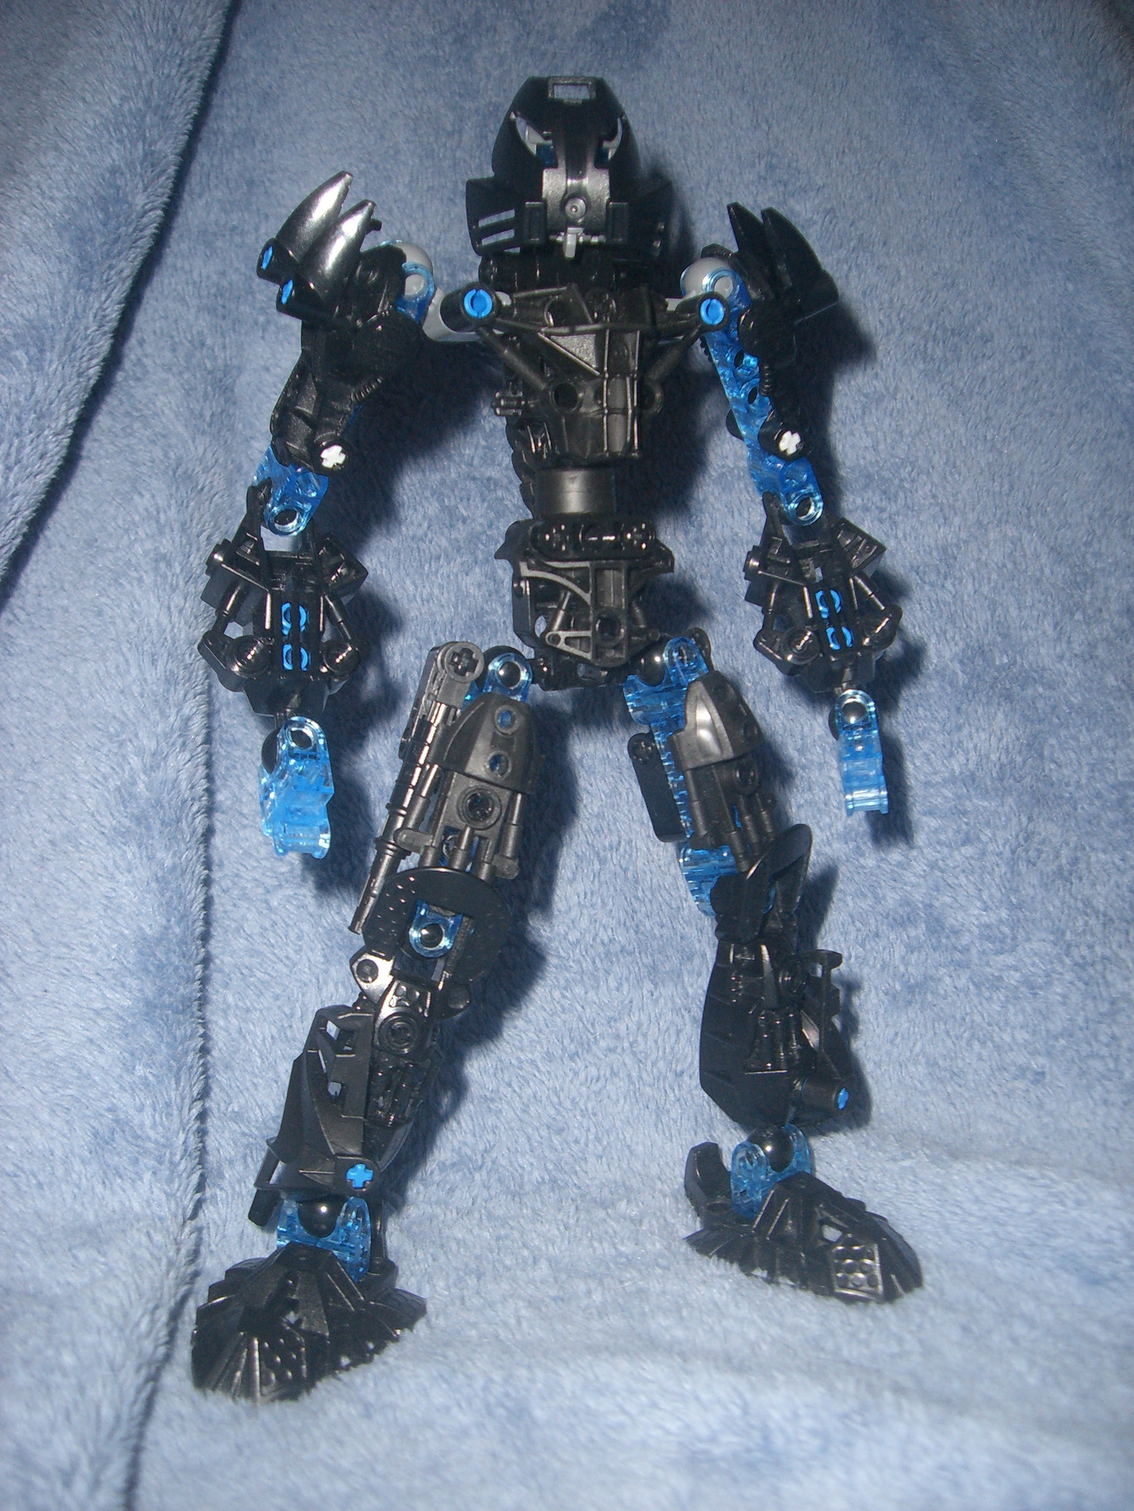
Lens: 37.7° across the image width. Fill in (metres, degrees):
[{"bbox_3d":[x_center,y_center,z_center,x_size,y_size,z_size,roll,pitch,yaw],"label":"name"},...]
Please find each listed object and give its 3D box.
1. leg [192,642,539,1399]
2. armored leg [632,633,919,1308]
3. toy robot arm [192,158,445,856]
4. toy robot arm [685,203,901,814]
[{"bbox_3d":[-0.033,0.049,0.317,0.043,0.140,0.055,17,3,11],"label":"leg"},{"bbox_3d":[0.038,0.042,0.332,0.040,0.130,0.053,-12,4,-37],"label":"armored leg"},{"bbox_3d":[-0.050,-0.047,0.321,0.038,0.130,0.042,9,0,6],"label":"toy robot arm"},{"bbox_3d":[0.047,-0.049,0.334,0.035,0.126,0.042,-10,0,-3],"label":"toy robot arm"}]

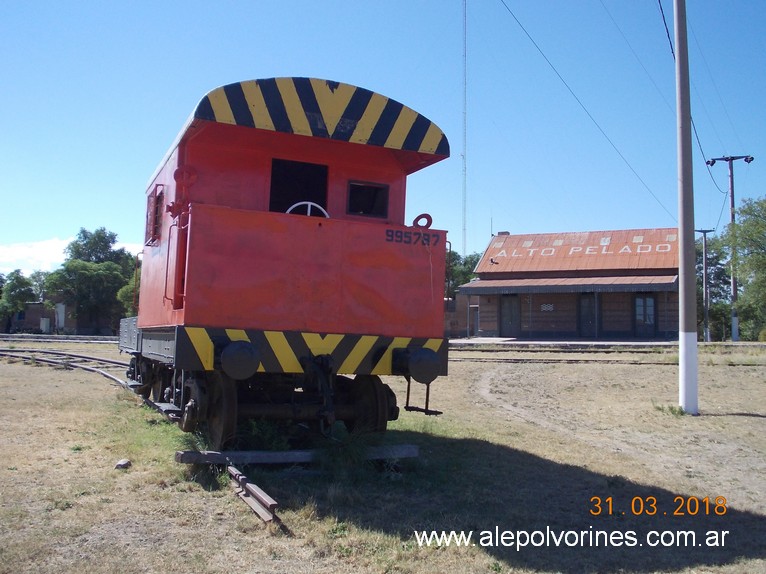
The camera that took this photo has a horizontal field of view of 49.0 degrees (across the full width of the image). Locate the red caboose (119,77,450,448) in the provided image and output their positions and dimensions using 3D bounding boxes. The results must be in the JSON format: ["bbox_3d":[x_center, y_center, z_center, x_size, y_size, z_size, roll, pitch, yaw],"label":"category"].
[{"bbox_3d":[-1.994,-0.048,12.389,3.010,4.033,8.650,4,-4,-21],"label":"red caboose"}]

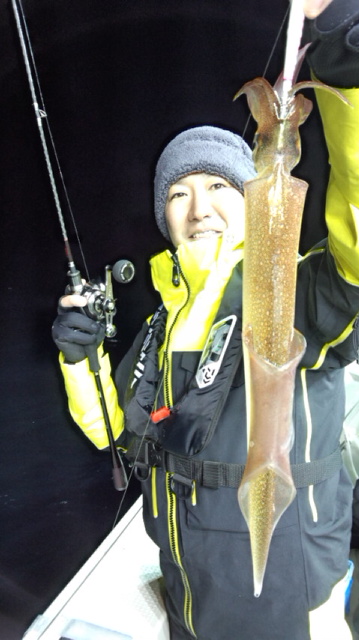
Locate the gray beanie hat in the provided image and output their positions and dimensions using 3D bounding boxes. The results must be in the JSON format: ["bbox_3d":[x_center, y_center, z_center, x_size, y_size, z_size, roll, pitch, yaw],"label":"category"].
[{"bbox_3d":[0.050,-0.245,0.860,0.195,0.190,0.230,-10,4,17],"label":"gray beanie hat"}]

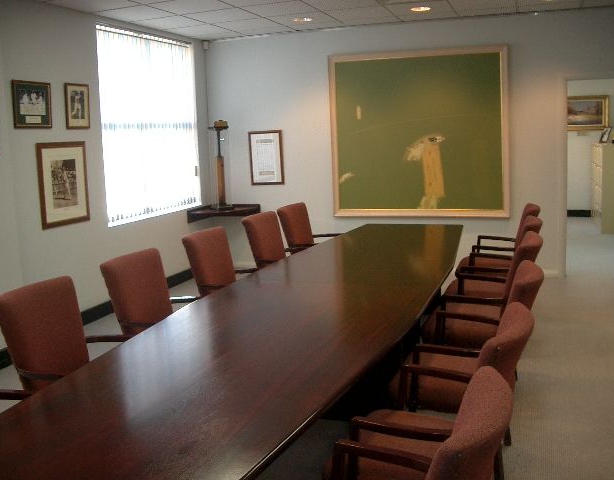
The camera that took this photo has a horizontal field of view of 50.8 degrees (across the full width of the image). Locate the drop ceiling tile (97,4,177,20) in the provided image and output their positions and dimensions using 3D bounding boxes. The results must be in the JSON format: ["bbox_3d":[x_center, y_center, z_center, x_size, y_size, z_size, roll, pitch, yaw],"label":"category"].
[{"bbox_3d":[-1.541,-2.021,5.769,0.582,0.020,0.600,1,10,19],"label":"drop ceiling tile"}]

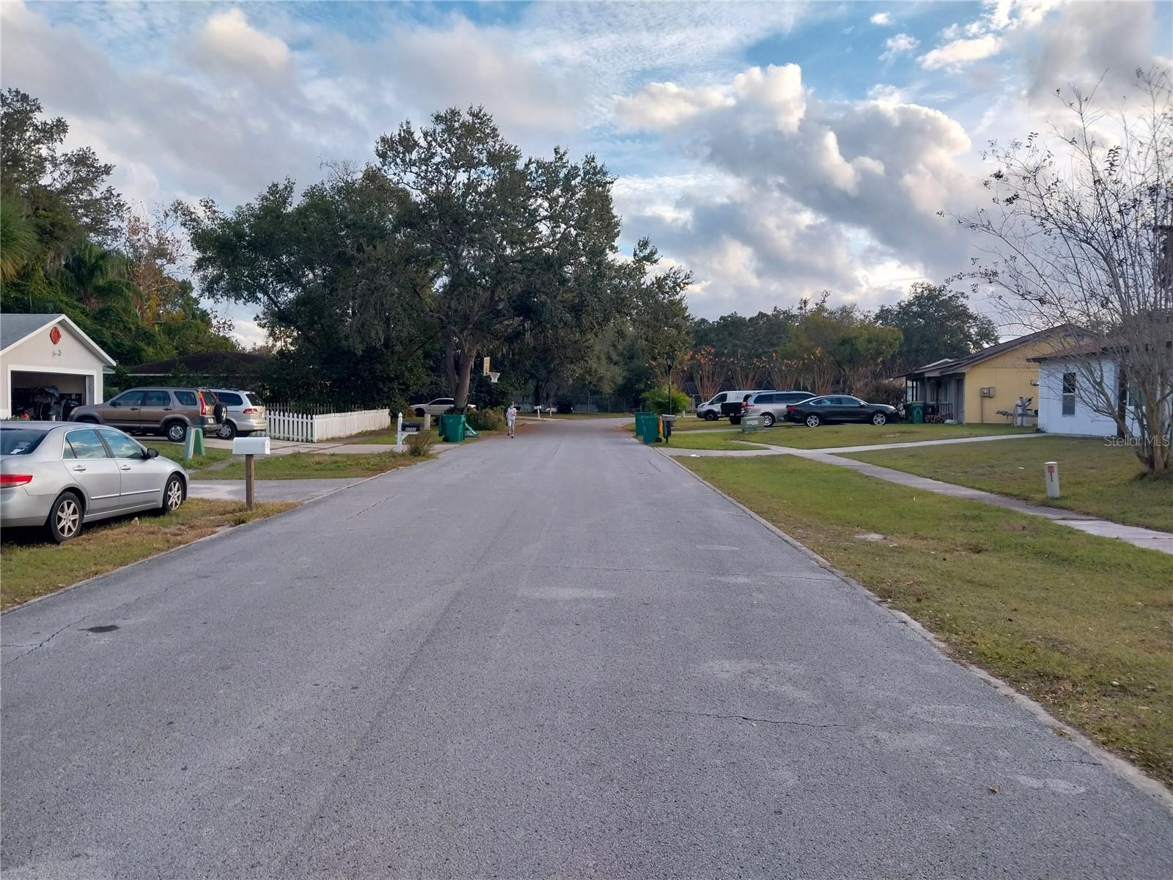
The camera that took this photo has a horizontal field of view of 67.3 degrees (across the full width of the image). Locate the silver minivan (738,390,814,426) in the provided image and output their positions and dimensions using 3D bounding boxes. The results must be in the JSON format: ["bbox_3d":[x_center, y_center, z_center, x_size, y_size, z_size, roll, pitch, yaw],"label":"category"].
[{"bbox_3d":[10.400,-1.560,44.300,5.050,1.760,1.970,0,2,0],"label":"silver minivan"}]

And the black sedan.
[{"bbox_3d":[11.750,-1.330,40.400,5.080,1.490,1.850,0,2,3],"label":"black sedan"}]

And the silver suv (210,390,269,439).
[{"bbox_3d":[-13.750,-0.920,30.800,4.900,1.720,1.860,0,2,-5],"label":"silver suv"}]

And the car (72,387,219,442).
[{"bbox_3d":[-13.850,-0.800,28.000,4.550,1.680,1.780,0,2,-2],"label":"car"}]

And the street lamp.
[{"bbox_3d":[4.028,-2.315,42.000,0.420,3.720,0.420,0,2,0],"label":"street lamp"}]

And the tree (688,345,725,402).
[{"bbox_3d":[9.848,-4.830,72.000,3.100,5.500,3.100,0,2,0],"label":"tree"}]

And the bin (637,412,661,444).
[{"bbox_3d":[2.529,-0.384,34.200,0.760,1.090,0.640,0,2,-6],"label":"bin"}]

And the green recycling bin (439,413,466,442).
[{"bbox_3d":[-5.211,-0.449,34.500,0.760,1.090,0.640,0,2,10],"label":"green recycling bin"}]

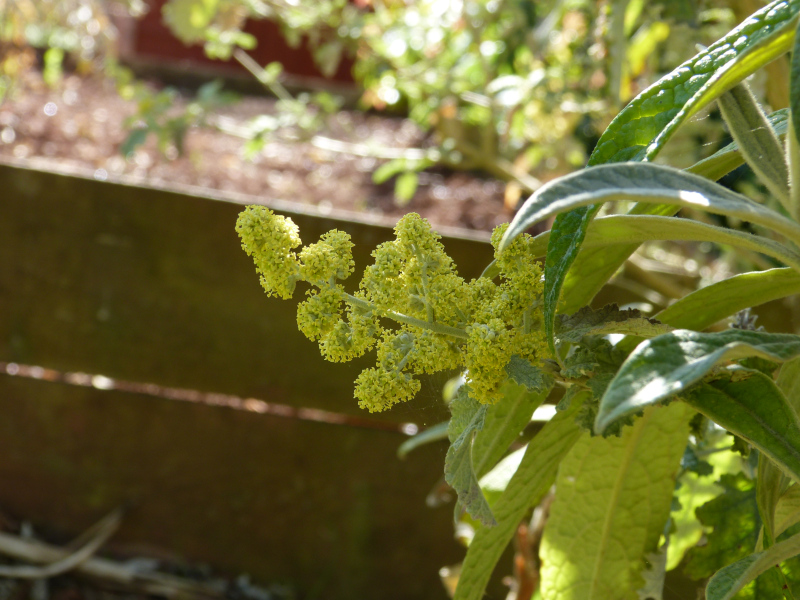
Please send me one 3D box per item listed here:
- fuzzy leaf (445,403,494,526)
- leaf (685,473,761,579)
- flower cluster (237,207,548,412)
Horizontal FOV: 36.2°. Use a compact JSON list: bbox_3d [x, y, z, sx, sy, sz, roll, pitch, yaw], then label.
[{"bbox_3d":[0.028,0.066,0.505,0.021,0.055,0.022,-2,12,11],"label":"fuzzy leaf"},{"bbox_3d":[0.151,0.105,0.570,0.040,0.051,0.024,11,16,11],"label":"leaf"},{"bbox_3d":[-0.004,0.005,0.500,0.135,0.082,0.078,8,15,0],"label":"flower cluster"}]

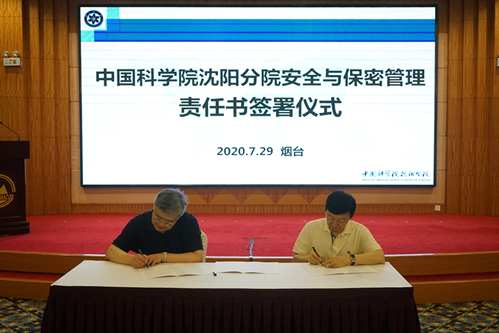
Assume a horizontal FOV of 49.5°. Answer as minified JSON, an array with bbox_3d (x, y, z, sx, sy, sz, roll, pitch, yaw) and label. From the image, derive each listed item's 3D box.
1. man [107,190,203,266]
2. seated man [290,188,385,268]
[{"bbox_3d":[-0.610,0.766,3.535,0.610,1.220,0.720,0,3,8],"label":"man"},{"bbox_3d":[0.575,0.766,3.535,0.580,1.220,0.720,1,3,12],"label":"seated man"}]

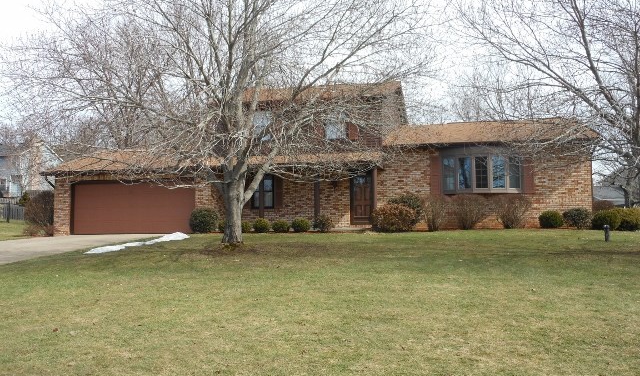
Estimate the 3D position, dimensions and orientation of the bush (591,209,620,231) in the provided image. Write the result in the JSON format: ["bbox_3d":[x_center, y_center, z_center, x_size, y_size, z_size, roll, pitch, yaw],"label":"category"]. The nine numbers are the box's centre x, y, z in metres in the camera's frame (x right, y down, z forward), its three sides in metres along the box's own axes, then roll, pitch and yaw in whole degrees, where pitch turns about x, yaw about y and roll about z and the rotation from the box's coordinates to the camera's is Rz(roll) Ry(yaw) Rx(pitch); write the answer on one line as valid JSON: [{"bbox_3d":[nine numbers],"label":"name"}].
[{"bbox_3d":[9.687,1.075,20.700,0.980,0.740,0.980,-1,-3,11],"label":"bush"}]

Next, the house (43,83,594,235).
[{"bbox_3d":[0.014,-1.451,27.605,21.143,6.760,9.700,-1,-3,11],"label":"house"}]

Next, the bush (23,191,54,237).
[{"bbox_3d":[-11.819,1.078,25.800,1.300,1.900,1.300,-1,-3,11],"label":"bush"}]

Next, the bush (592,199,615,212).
[{"bbox_3d":[11.807,1.066,25.500,1.200,1.100,1.200,-1,-3,11],"label":"bush"}]

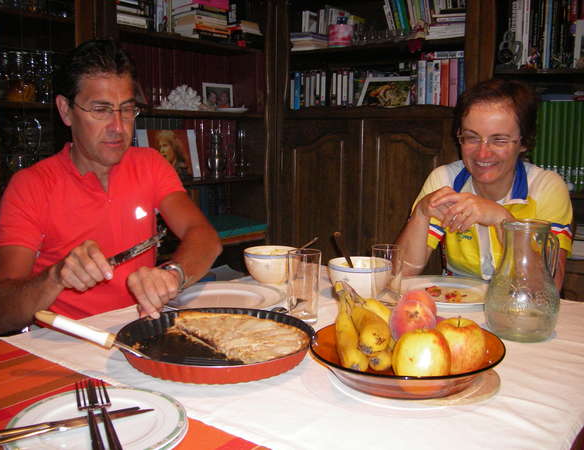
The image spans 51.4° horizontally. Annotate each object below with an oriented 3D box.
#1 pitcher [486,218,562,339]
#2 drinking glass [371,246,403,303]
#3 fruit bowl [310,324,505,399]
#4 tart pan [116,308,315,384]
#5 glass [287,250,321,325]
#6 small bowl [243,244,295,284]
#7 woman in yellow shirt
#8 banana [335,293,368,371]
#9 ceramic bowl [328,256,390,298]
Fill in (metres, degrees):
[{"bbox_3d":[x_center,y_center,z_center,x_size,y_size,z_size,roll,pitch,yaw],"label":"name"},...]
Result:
[{"bbox_3d":[0.387,0.089,1.000,0.136,0.187,0.123,-3,8,-24],"label":"pitcher"},{"bbox_3d":[0.186,0.099,1.197,0.057,0.113,0.057,0,7,0],"label":"drinking glass"},{"bbox_3d":[0.152,0.181,0.818,0.255,0.046,0.255,0,7,0],"label":"fruit bowl"},{"bbox_3d":[-0.113,0.180,0.927,0.296,0.031,0.296,0,7,0],"label":"tart pan"},{"bbox_3d":[0.023,0.107,1.083,0.059,0.119,0.059,0,7,0],"label":"glass"},{"bbox_3d":[-0.048,0.095,1.399,0.126,0.070,0.126,0,7,0],"label":"small bowl"},{"bbox_3d":[0.455,0.257,1.435,0.480,1.200,0.630,4,9,30],"label":"woman in yellow shirt"},{"bbox_3d":[0.076,0.135,0.785,0.037,0.050,0.155,0,38,-4],"label":"banana"},{"bbox_3d":[0.140,0.112,1.244,0.130,0.069,0.130,0,7,0],"label":"ceramic bowl"}]

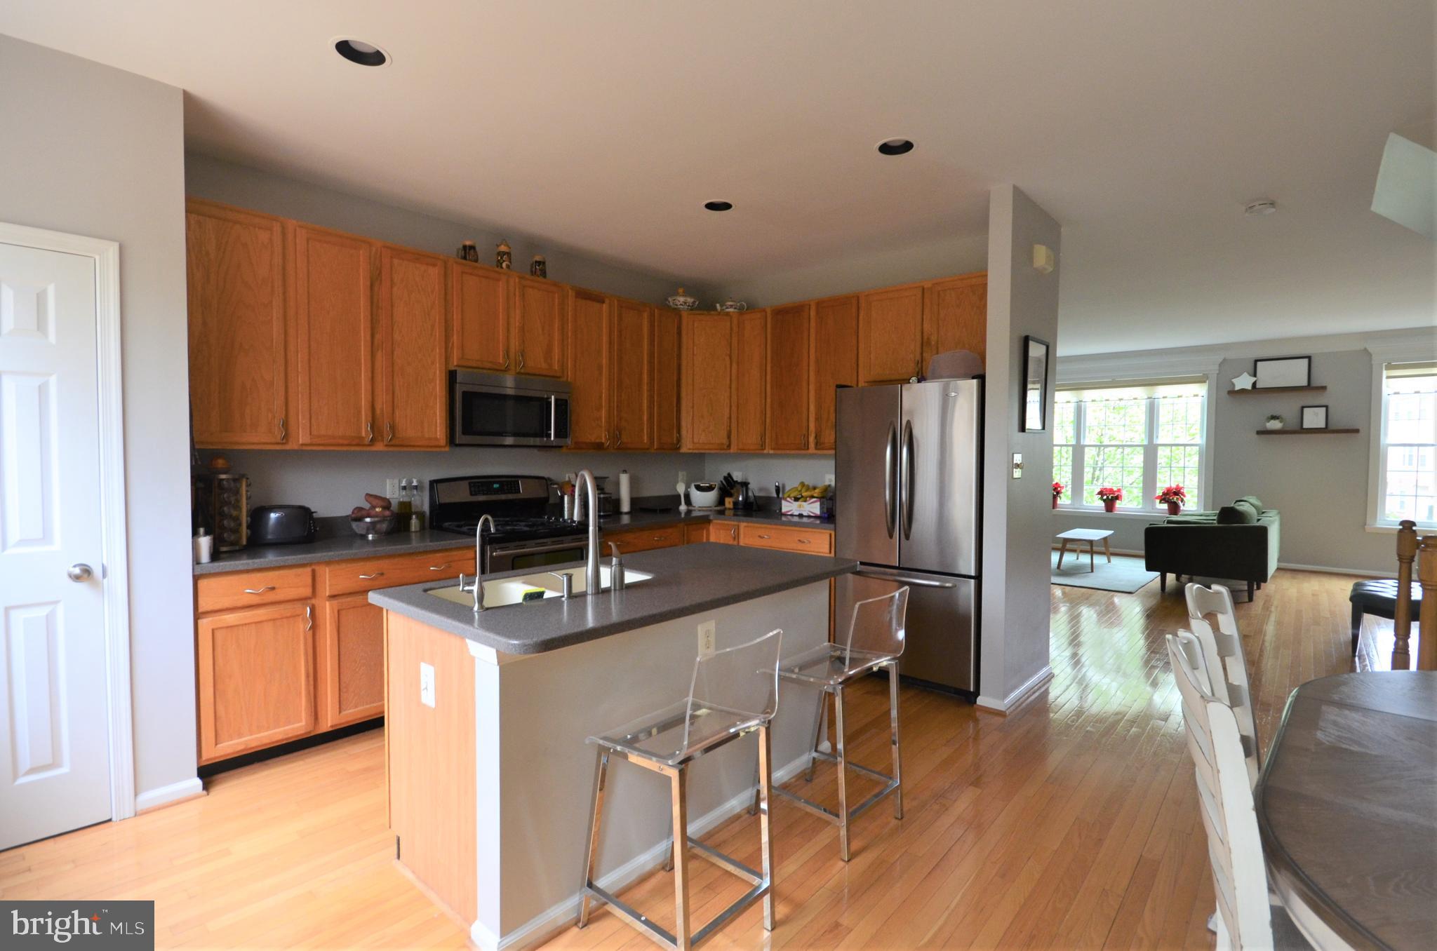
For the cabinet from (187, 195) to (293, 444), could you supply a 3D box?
[{"bbox_3d":[-2.269,-0.651,2.763,0.340,1.069,0.425,2,3,45],"label":"cabinet"}]

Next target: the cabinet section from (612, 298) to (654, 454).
[{"bbox_3d":[-0.729,-0.708,4.429,0.330,1.062,0.379,2,3,42],"label":"cabinet section"}]

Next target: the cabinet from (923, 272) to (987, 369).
[{"bbox_3d":[1.575,-0.900,3.722,0.440,0.614,0.345,2,2,35],"label":"cabinet"}]

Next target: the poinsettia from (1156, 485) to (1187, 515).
[{"bbox_3d":[5.896,0.321,7.777,0.330,0.390,0.330,2,2,35],"label":"poinsettia"}]

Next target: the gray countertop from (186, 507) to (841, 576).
[{"bbox_3d":[-0.761,0.340,3.454,1.550,0.040,3.490,2,3,45],"label":"gray countertop"}]

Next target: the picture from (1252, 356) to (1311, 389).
[{"bbox_3d":[6.535,-1.190,6.936,0.485,0.345,0.025,2,2,43],"label":"picture"}]

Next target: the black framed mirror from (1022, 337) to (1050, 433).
[{"bbox_3d":[1.738,-0.488,3.270,0.030,0.500,0.350,4,5,44],"label":"black framed mirror"}]

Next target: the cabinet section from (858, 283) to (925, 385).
[{"bbox_3d":[1.208,-0.901,3.965,0.460,0.610,0.330,2,3,42],"label":"cabinet section"}]

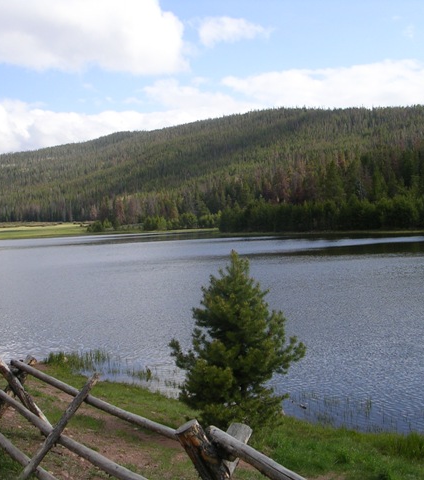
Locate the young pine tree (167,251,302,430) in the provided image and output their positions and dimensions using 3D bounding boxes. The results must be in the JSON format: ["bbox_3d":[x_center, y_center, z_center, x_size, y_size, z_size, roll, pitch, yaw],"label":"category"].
[{"bbox_3d":[0.349,1.438,10.000,1.900,2.560,1.800,0,2,0],"label":"young pine tree"}]

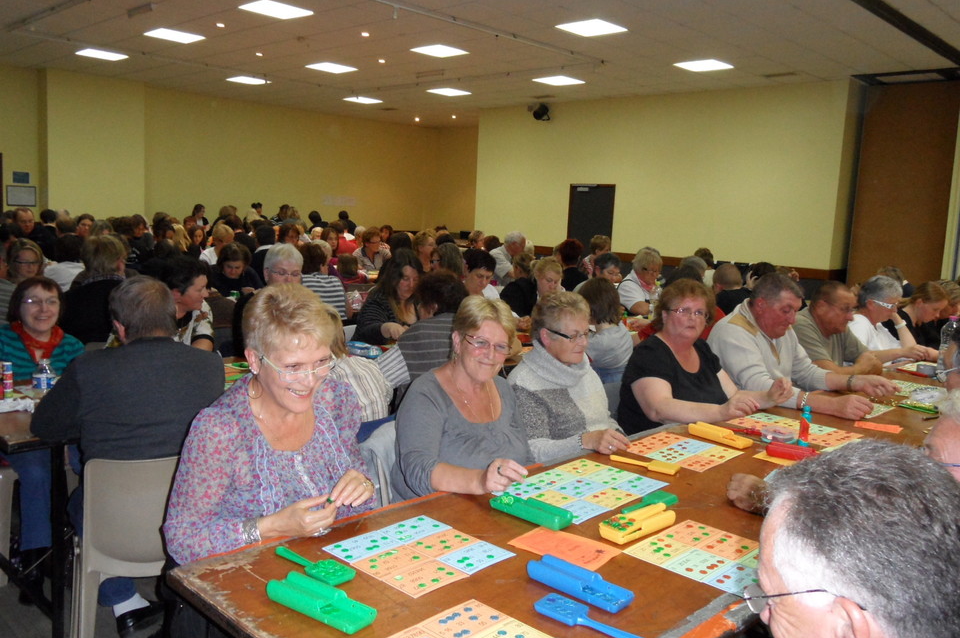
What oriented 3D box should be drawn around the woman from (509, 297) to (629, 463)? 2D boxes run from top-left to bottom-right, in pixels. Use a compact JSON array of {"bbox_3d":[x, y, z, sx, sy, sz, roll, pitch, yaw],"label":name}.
[{"bbox_3d":[0.313,0.523,2.601,0.760,1.210,0.500,9,10,40],"label":"woman"}]

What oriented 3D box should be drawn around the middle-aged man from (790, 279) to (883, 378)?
[{"bbox_3d":[1.758,0.420,4.064,0.750,1.270,0.540,10,11,43],"label":"middle-aged man"}]

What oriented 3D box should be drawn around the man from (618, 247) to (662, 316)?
[{"bbox_3d":[1.190,0.097,6.029,0.540,1.320,0.720,-5,11,-44],"label":"man"}]

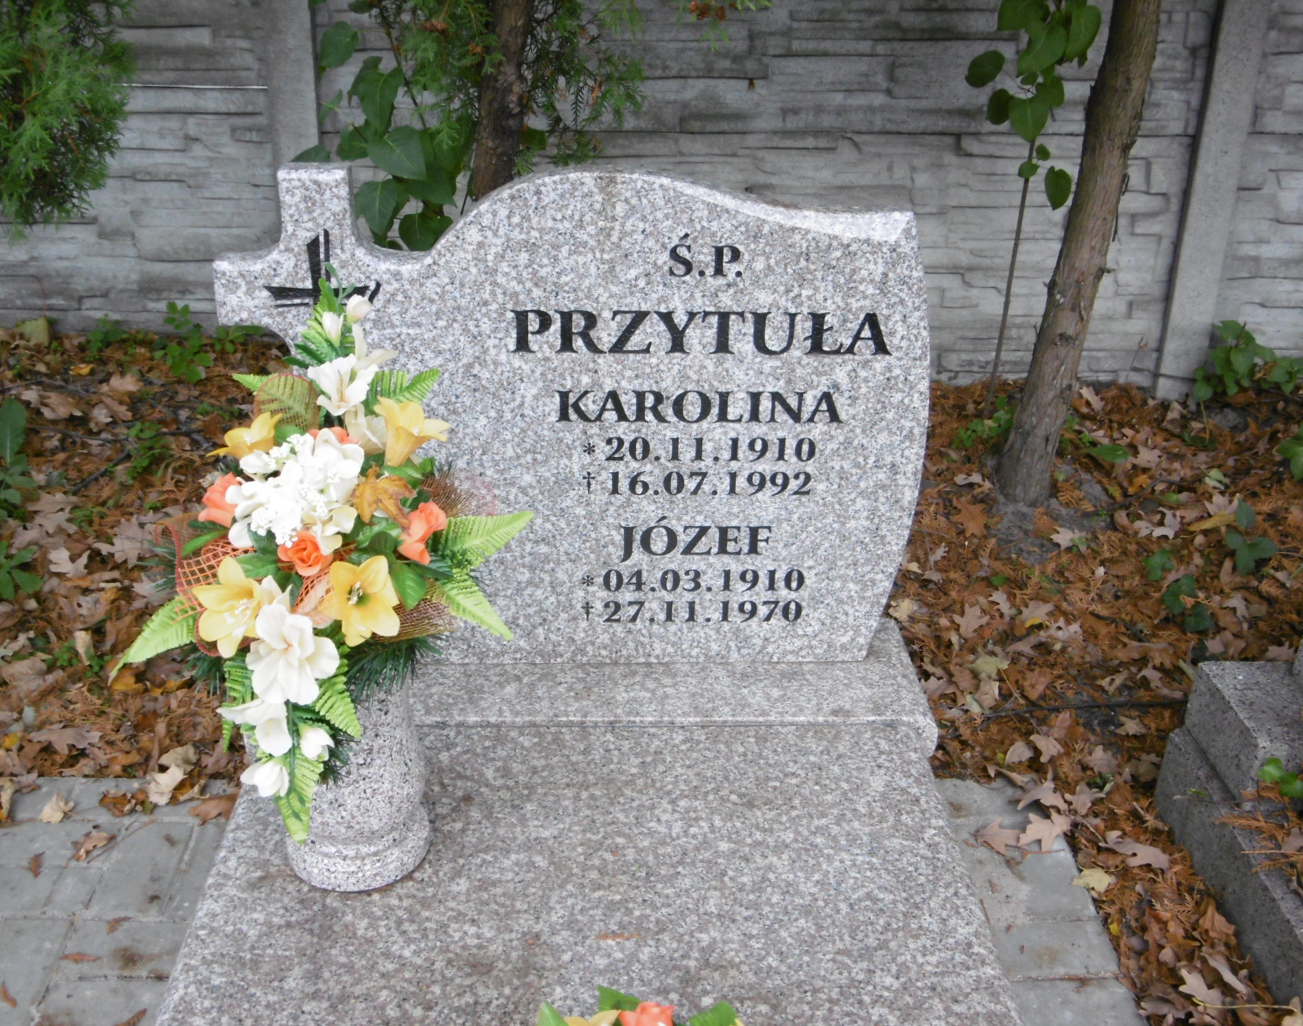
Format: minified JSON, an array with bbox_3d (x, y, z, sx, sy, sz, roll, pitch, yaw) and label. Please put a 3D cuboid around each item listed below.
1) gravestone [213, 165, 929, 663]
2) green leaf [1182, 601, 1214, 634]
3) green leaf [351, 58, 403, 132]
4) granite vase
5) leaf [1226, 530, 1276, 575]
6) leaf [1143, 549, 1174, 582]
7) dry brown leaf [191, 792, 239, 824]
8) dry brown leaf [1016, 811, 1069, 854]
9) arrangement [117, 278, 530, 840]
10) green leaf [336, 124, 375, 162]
[{"bbox_3d":[-0.085,-0.105,1.781,0.812,0.612,0.064,0,25,-3],"label":"gravestone"},{"bbox_3d":[0.957,0.184,2.628,0.054,0.028,0.060,0,27,-2],"label":"green leaf"},{"bbox_3d":[-0.489,-0.739,2.660,0.090,0.118,0.050,0,27,-2],"label":"green leaf"},{"bbox_3d":[-0.326,0.251,1.628,0.160,0.270,0.160,0,27,-2],"label":"granite vase"},{"bbox_3d":[1.081,0.070,2.711,0.092,0.045,0.100,0,25,-3],"label":"leaf"},{"bbox_3d":[0.908,0.094,2.686,0.055,0.030,0.068,0,25,-3],"label":"leaf"},{"bbox_3d":[-0.605,0.419,2.127,0.095,0.025,0.070,0,27,-2],"label":"dry brown leaf"},{"bbox_3d":[0.533,0.432,2.040,0.085,0.022,0.090,0,25,-3],"label":"dry brown leaf"},{"bbox_3d":[-0.319,0.059,1.466,0.400,0.560,0.300,3,27,3],"label":"arrangement"},{"bbox_3d":[-0.529,-0.672,2.716,0.082,0.070,0.050,0,27,-2],"label":"green leaf"}]

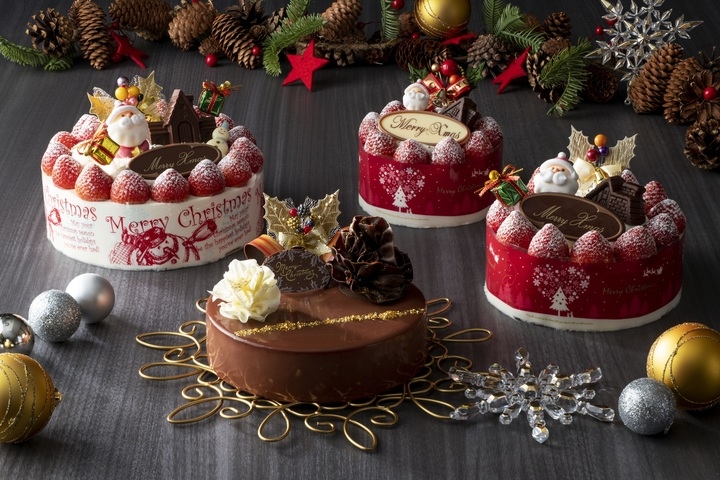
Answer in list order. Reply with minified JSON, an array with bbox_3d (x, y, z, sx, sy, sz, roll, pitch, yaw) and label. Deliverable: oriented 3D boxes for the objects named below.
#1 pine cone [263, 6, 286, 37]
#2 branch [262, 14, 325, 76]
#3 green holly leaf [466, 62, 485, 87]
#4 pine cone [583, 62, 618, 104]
[{"bbox_3d":[-0.095,-0.254,1.977,0.040,0.037,0.038,0,23,0],"label":"pine cone"},{"bbox_3d":[-0.069,-0.200,1.750,0.061,0.039,0.066,-1,26,0],"label":"branch"},{"bbox_3d":[0.097,-0.140,1.433,0.018,0.021,0.012,-1,26,0],"label":"green holly leaf"},{"bbox_3d":[0.255,-0.169,1.800,0.037,0.036,0.044,0,23,0],"label":"pine cone"}]

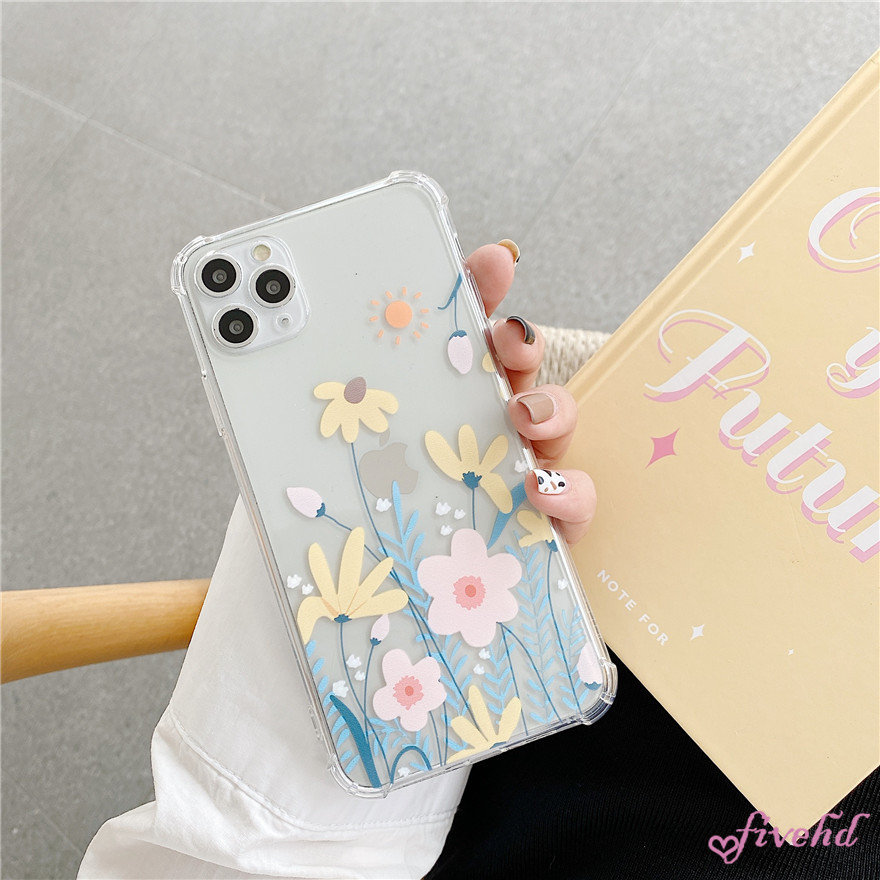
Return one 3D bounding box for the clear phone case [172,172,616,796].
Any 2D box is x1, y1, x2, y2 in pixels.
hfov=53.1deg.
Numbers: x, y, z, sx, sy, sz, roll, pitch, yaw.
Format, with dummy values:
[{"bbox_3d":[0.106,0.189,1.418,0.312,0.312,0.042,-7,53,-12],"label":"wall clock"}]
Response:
[{"bbox_3d":[-0.013,0.010,0.236,0.078,0.010,0.155,-19,85,-1],"label":"clear phone case"}]

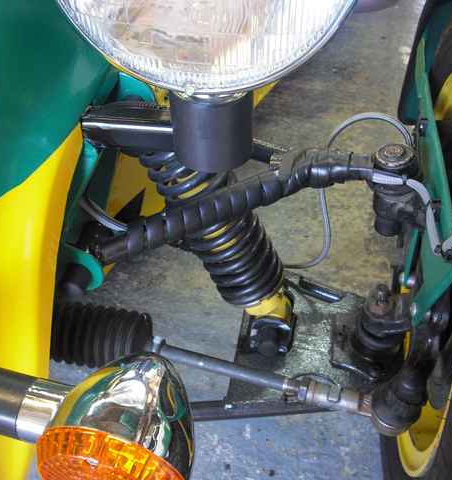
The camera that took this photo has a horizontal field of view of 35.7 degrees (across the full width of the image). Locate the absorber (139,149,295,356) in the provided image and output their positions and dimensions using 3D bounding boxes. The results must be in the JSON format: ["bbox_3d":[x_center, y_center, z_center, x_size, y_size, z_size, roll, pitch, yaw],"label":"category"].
[{"bbox_3d":[0.003,0.001,0.673,0.069,0.300,0.069,-19,39,15],"label":"absorber"}]

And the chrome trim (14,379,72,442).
[{"bbox_3d":[-0.094,0.090,0.368,0.025,0.033,0.033,22,38,-16],"label":"chrome trim"}]

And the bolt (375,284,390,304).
[{"bbox_3d":[0.160,0.056,0.720,0.015,0.022,0.015,0,41,0],"label":"bolt"}]

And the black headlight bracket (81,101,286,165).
[{"bbox_3d":[-0.033,-0.073,0.487,0.130,0.053,0.050,3,29,5],"label":"black headlight bracket"}]

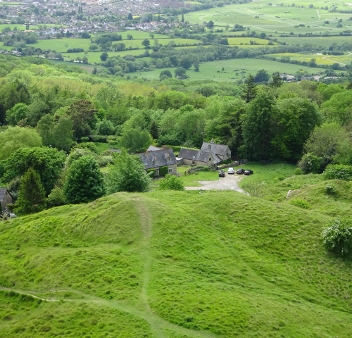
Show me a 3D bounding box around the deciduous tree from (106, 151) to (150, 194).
[{"bbox_3d":[-12.530,1.550,215.000,11.300,12.300,11.000,0,15,0],"label":"deciduous tree"}]

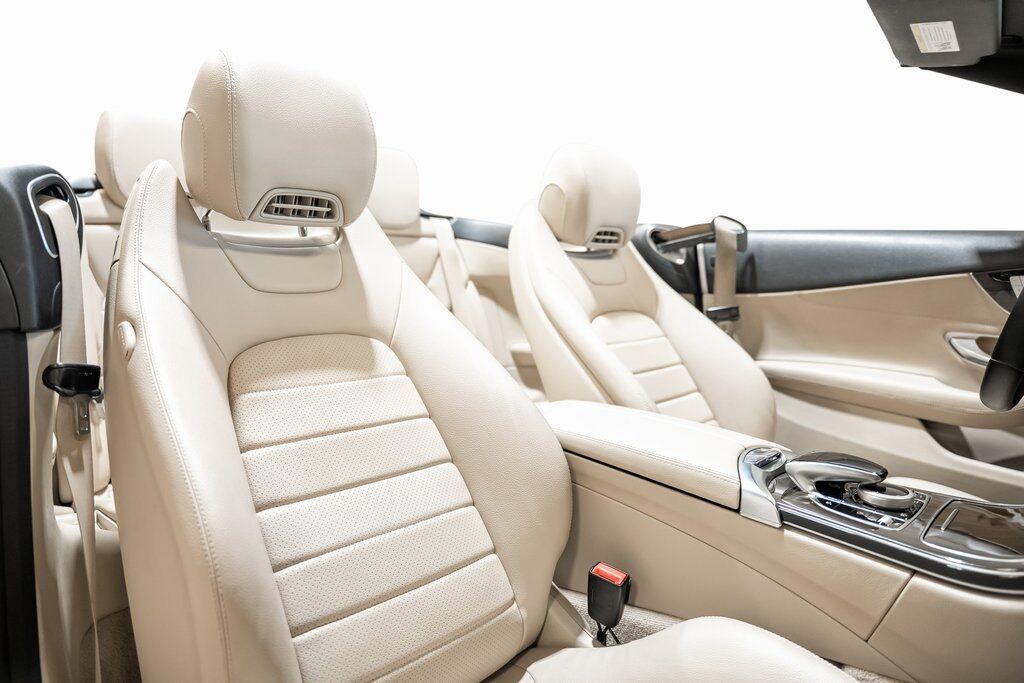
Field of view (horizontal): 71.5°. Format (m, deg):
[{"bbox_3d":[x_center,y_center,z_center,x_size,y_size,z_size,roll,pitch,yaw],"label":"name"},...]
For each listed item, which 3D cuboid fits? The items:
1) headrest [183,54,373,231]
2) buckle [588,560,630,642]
[{"bbox_3d":[-0.306,-0.258,0.935,0.150,0.210,0.258,4,6,41],"label":"headrest"},{"bbox_3d":[0.131,0.348,0.952,0.030,0.086,0.046,-4,6,-44],"label":"buckle"}]

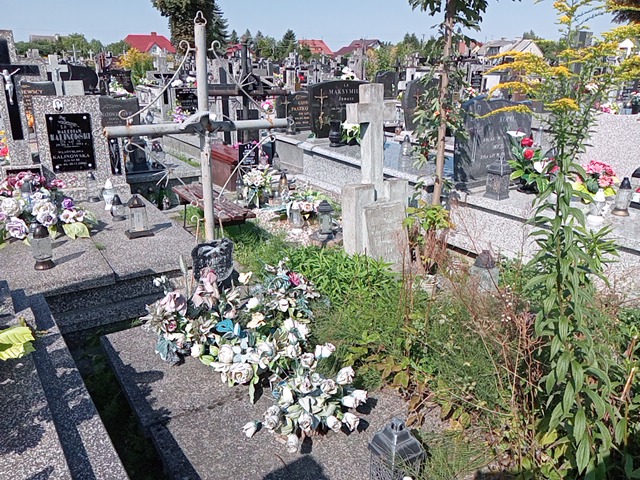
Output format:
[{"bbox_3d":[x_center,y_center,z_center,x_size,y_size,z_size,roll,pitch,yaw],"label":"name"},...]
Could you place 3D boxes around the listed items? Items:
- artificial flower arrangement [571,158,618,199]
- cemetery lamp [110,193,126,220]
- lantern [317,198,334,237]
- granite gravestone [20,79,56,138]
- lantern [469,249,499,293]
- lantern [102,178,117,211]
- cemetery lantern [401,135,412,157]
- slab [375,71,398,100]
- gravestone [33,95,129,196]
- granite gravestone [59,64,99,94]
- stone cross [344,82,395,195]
[{"bbox_3d":[2.358,-0.512,4.450,0.350,0.330,0.320,-12,23,-33],"label":"artificial flower arrangement"},{"bbox_3d":[-1.632,-0.279,4.180,0.125,0.200,0.125,-12,23,-33],"label":"cemetery lamp"},{"bbox_3d":[0.045,-0.185,4.404,0.135,0.310,0.135,-12,23,-33],"label":"lantern"},{"bbox_3d":[-3.472,-1.580,6.430,0.620,0.720,0.100,-12,21,-33],"label":"granite gravestone"},{"bbox_3d":[1.082,0.207,3.389,0.158,0.280,0.158,1,19,0],"label":"lantern"},{"bbox_3d":[-1.809,-0.395,4.422,0.115,0.250,0.115,-12,23,-33],"label":"lantern"},{"bbox_3d":[0.966,-1.058,5.769,0.120,0.235,0.120,1,19,0],"label":"cemetery lantern"},{"bbox_3d":[1.878,-4.258,14.217,0.720,0.720,0.120,-12,23,-33],"label":"slab"},{"bbox_3d":[-1.952,-0.755,4.238,0.660,0.840,0.210,-12,23,-33],"label":"gravestone"},{"bbox_3d":[-5.849,-3.869,12.276,1.050,0.690,0.120,-12,23,-33],"label":"granite gravestone"},{"bbox_3d":[0.393,-0.748,3.913,0.400,0.830,0.130,-14,21,-32],"label":"stone cross"}]

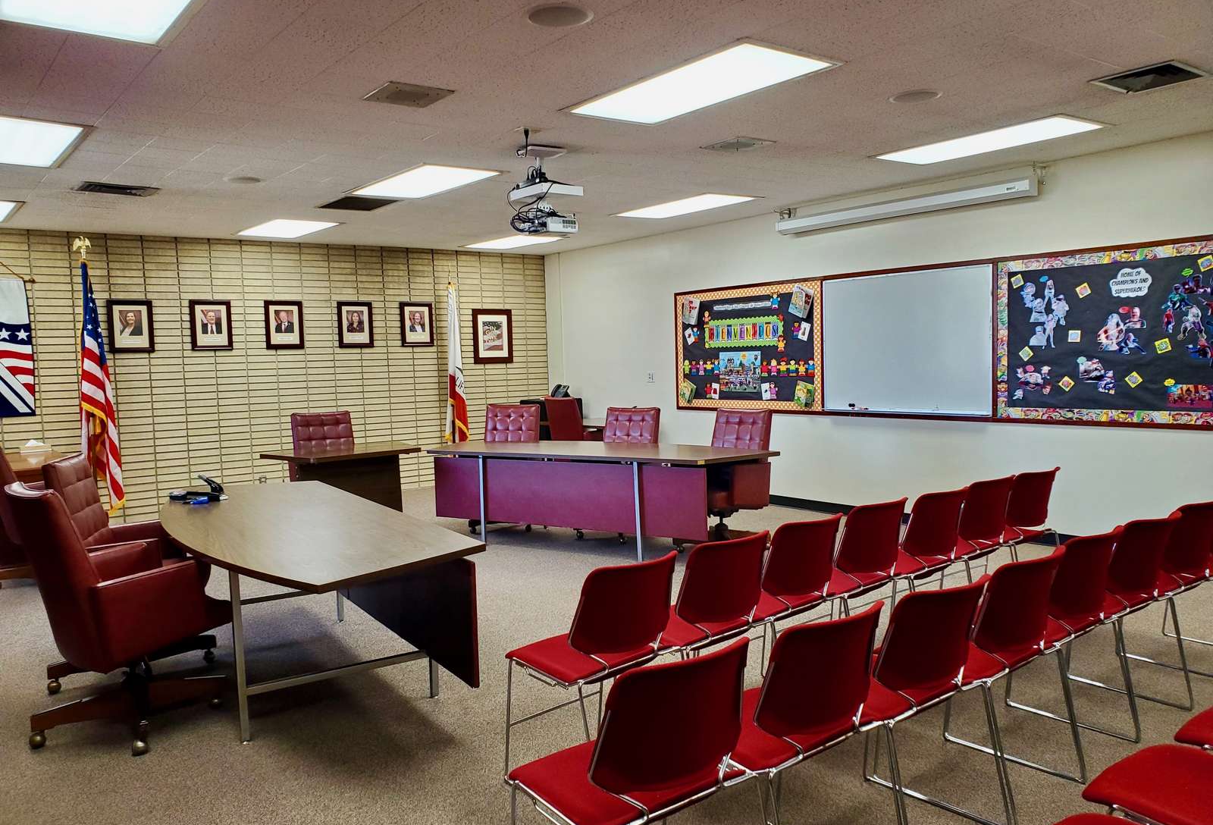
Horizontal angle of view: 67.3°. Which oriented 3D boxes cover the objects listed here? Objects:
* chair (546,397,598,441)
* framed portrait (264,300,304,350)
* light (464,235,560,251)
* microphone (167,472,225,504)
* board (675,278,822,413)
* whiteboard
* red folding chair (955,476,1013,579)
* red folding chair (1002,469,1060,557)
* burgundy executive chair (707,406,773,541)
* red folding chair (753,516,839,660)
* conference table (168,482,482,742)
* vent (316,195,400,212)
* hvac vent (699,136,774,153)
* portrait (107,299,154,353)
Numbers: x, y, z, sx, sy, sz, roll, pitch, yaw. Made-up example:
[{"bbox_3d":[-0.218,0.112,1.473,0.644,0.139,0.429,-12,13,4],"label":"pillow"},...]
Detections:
[{"bbox_3d":[-0.228,0.330,9.801,0.650,1.010,0.720,2,5,45],"label":"chair"},{"bbox_3d":[-3.400,-0.925,9.607,0.390,0.505,0.030,-4,4,-35],"label":"framed portrait"},{"bbox_3d":[-1.013,-1.858,9.941,0.610,0.060,1.220,-5,5,-37],"label":"light"},{"bbox_3d":[-2.263,0.413,5.027,0.290,0.130,0.140,-2,4,0],"label":"microphone"},{"bbox_3d":[1.329,-0.609,8.806,0.030,1.202,1.919,-5,5,-38],"label":"board"},{"bbox_3d":[2.402,-0.562,7.445,0.040,1.150,1.560,-4,5,-38],"label":"whiteboard"},{"bbox_3d":[1.865,0.729,4.607,0.480,0.770,0.540,-5,5,-37],"label":"red folding chair"},{"bbox_3d":[2.245,0.698,4.899,0.480,0.770,0.540,-5,5,-37],"label":"red folding chair"},{"bbox_3d":[0.857,0.505,6.650,0.650,1.010,0.720,0,4,31],"label":"burgundy executive chair"},{"bbox_3d":[0.676,0.810,3.748,0.480,0.775,0.530,-5,5,-40],"label":"red folding chair"},{"bbox_3d":[-1.505,0.866,4.370,0.930,0.740,2.880,-4,4,-32],"label":"conference table"},{"bbox_3d":[-1.948,-1.638,7.171,0.440,0.040,0.600,-5,5,-37],"label":"vent"},{"bbox_3d":[0.790,-1.611,5.494,0.305,0.040,0.310,-5,5,-37],"label":"hvac vent"},{"bbox_3d":[-4.466,-0.806,8.561,0.385,0.487,0.030,-5,5,-37],"label":"portrait"}]

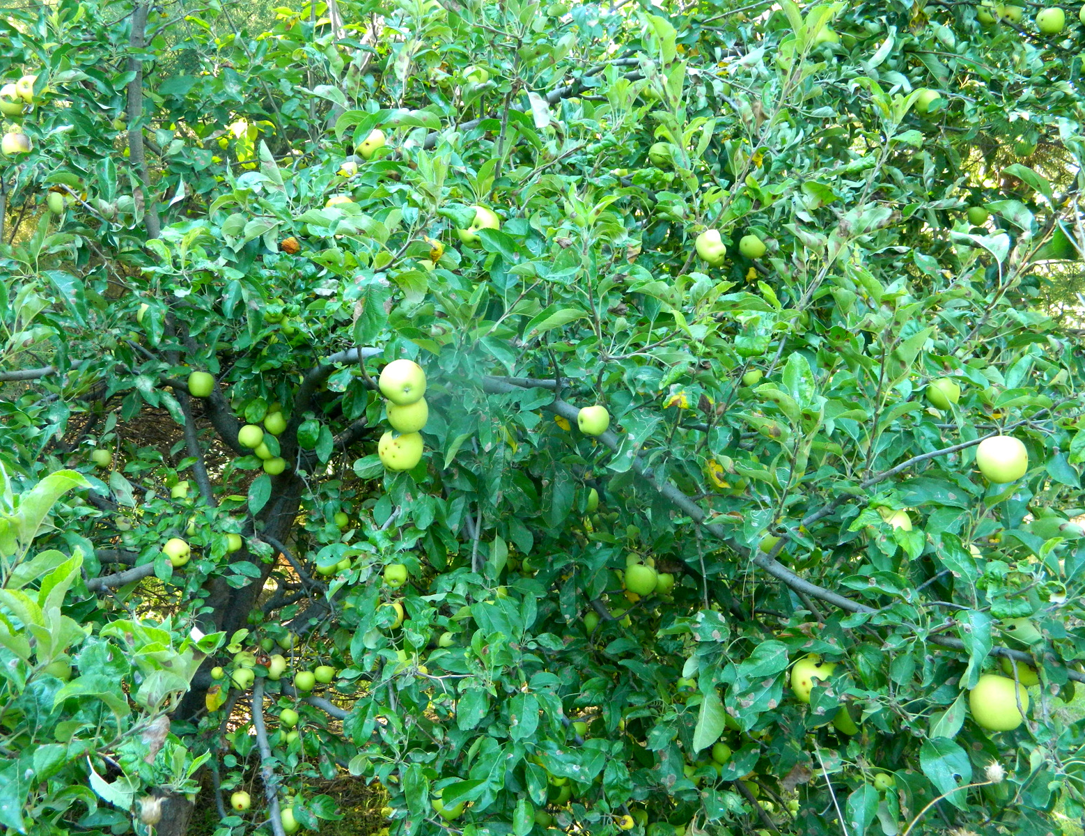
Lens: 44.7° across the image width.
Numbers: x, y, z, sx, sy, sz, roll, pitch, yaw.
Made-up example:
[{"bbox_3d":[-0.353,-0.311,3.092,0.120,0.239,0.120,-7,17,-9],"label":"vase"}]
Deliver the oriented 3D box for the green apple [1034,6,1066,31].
[{"bbox_3d":[1.058,-0.830,2.750,0.061,0.055,0.061,0,8,0],"label":"green apple"}]

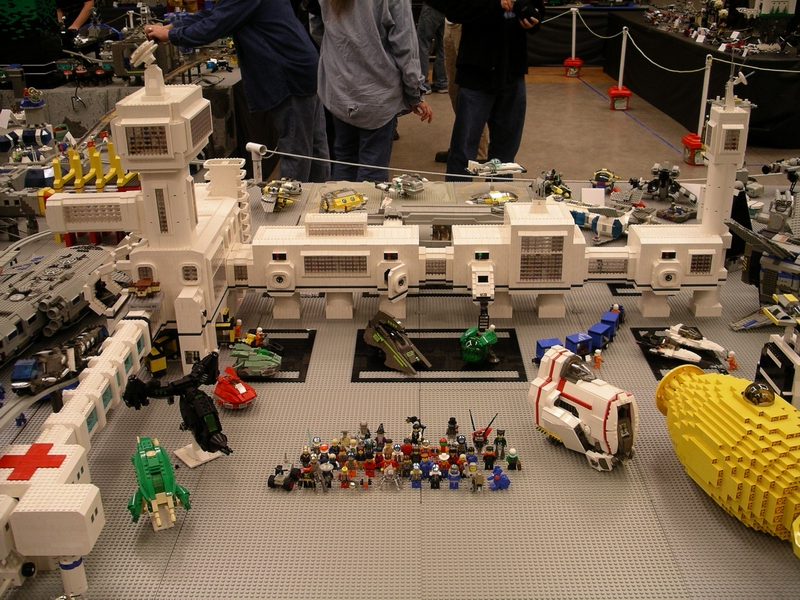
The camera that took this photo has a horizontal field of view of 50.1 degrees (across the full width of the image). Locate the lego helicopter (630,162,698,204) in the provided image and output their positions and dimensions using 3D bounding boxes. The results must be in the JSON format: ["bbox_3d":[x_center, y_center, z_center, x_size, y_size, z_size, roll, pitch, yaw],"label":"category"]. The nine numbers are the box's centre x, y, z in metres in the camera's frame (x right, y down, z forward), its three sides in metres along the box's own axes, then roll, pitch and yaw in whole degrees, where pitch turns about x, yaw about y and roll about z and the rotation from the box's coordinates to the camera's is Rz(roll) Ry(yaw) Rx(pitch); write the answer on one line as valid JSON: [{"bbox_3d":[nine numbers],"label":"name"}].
[{"bbox_3d":[0.925,-0.410,2.971,0.215,0.107,0.140,7,25,16],"label":"lego helicopter"}]

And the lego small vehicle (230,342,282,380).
[{"bbox_3d":[-0.310,0.126,1.840,0.112,0.048,0.072,2,23,6],"label":"lego small vehicle"}]

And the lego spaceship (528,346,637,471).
[{"bbox_3d":[0.329,0.188,1.512,0.102,0.176,0.174,-16,27,-32],"label":"lego spaceship"}]

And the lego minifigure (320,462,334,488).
[{"bbox_3d":[-0.124,0.299,1.453,0.025,0.044,0.019,0,24,1],"label":"lego minifigure"}]

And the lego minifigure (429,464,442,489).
[{"bbox_3d":[0.061,0.300,1.458,0.025,0.042,0.018,0,24,1],"label":"lego minifigure"}]

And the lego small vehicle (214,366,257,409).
[{"bbox_3d":[-0.330,0.174,1.727,0.064,0.048,0.082,-19,29,-37],"label":"lego small vehicle"}]

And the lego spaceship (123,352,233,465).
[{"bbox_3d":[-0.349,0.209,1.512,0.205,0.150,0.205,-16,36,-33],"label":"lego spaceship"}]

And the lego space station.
[{"bbox_3d":[-0.018,-0.266,1.940,1.664,0.688,0.552,0,23,1],"label":"lego space station"}]

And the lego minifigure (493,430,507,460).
[{"bbox_3d":[0.178,0.256,1.513,0.026,0.054,0.019,0,23,1],"label":"lego minifigure"}]

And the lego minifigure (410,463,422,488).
[{"bbox_3d":[0.029,0.300,1.458,0.025,0.042,0.018,0,24,1],"label":"lego minifigure"}]

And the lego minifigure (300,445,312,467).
[{"bbox_3d":[-0.164,0.273,1.496,0.025,0.042,0.018,0,23,1],"label":"lego minifigure"}]

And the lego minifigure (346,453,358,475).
[{"bbox_3d":[-0.084,0.283,1.470,0.025,0.042,0.018,0,23,1],"label":"lego minifigure"}]

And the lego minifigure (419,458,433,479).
[{"bbox_3d":[0.046,0.287,1.478,0.026,0.044,0.017,0,24,1],"label":"lego minifigure"}]

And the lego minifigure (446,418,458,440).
[{"bbox_3d":[0.099,0.240,1.591,0.025,0.046,0.018,0,24,1],"label":"lego minifigure"}]

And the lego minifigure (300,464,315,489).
[{"bbox_3d":[-0.158,0.299,1.459,0.025,0.043,0.018,0,24,1],"label":"lego minifigure"}]

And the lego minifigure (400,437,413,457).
[{"bbox_3d":[0.013,0.269,1.520,0.026,0.043,0.017,0,24,1],"label":"lego minifigure"}]

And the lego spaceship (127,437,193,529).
[{"bbox_3d":[-0.372,0.284,1.321,0.096,0.056,0.165,-8,42,-16],"label":"lego spaceship"}]

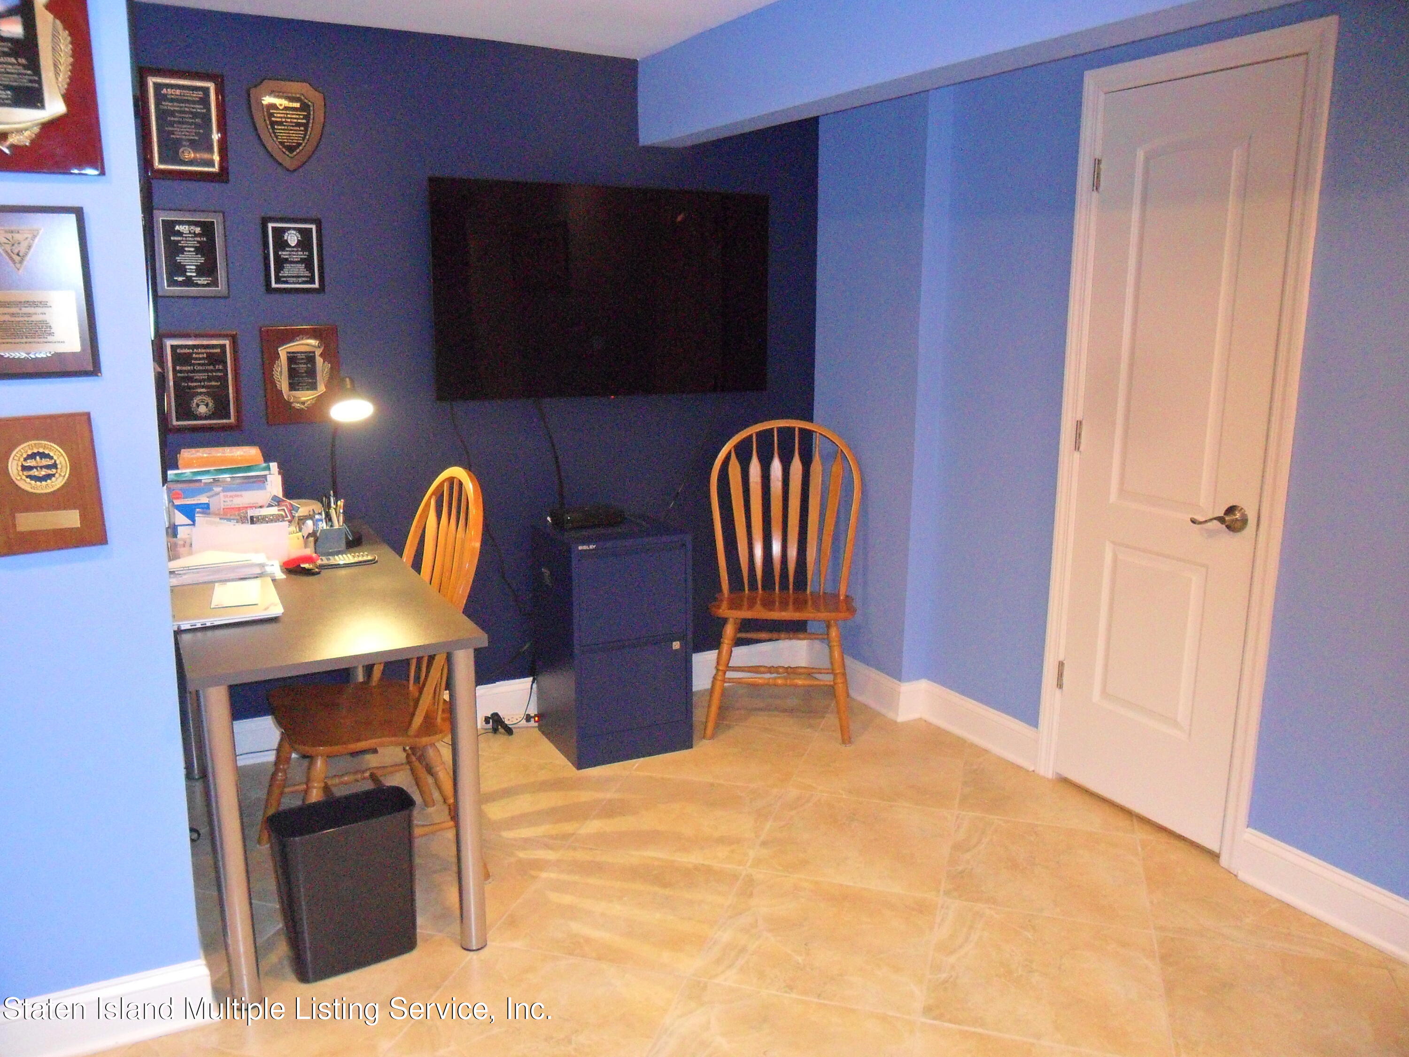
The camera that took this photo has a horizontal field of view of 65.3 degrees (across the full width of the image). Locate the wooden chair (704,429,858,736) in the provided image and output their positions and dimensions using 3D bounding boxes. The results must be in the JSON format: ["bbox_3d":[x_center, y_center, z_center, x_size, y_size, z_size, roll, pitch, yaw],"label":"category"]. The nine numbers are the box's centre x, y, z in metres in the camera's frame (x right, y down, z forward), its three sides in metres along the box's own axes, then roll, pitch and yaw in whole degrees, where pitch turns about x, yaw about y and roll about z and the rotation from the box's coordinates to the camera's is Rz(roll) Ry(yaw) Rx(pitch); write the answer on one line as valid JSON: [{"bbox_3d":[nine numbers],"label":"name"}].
[{"bbox_3d":[0.280,0.165,3.930,0.536,1.053,0.551,1,11,6],"label":"wooden chair"}]

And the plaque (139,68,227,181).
[{"bbox_3d":[-1.493,-1.157,3.169,0.210,0.292,0.022,-5,13,-26],"label":"plaque"}]

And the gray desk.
[{"bbox_3d":[-1.052,0.513,2.981,0.618,0.733,1.310,-5,13,-26],"label":"gray desk"}]

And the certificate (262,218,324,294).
[{"bbox_3d":[-1.254,-0.830,3.356,0.170,0.221,0.022,-5,13,-26],"label":"certificate"}]

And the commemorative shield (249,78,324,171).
[{"bbox_3d":[-1.240,-1.200,3.288,0.211,0.257,0.022,-5,13,-26],"label":"commemorative shield"}]

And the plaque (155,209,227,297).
[{"bbox_3d":[-1.508,-0.806,3.232,0.186,0.245,0.022,-5,13,-26],"label":"plaque"}]

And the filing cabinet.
[{"bbox_3d":[-0.309,0.364,3.731,0.409,0.733,0.402,-5,13,-26],"label":"filing cabinet"}]

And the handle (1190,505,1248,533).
[{"bbox_3d":[1.345,-0.025,2.874,0.065,0.069,0.137,-6,13,-29],"label":"handle"}]

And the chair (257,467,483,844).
[{"bbox_3d":[-0.888,0.377,2.863,0.546,1.048,0.536,-6,13,-30],"label":"chair"}]

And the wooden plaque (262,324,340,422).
[{"bbox_3d":[-1.255,-0.478,3.427,0.220,0.303,0.022,-5,13,-26],"label":"wooden plaque"}]

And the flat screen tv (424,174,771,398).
[{"bbox_3d":[-0.328,-0.810,3.790,1.221,0.698,0.060,-5,13,-26],"label":"flat screen tv"}]

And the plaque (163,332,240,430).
[{"bbox_3d":[-1.508,-0.441,3.306,0.200,0.286,0.022,-5,13,-26],"label":"plaque"}]

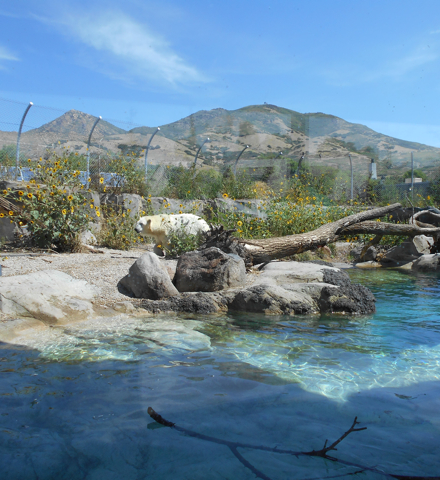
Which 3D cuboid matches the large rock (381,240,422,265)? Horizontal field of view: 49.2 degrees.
[{"bbox_3d":[4.055,0.303,10.800,0.880,0.520,0.750,1,3,20],"label":"large rock"}]

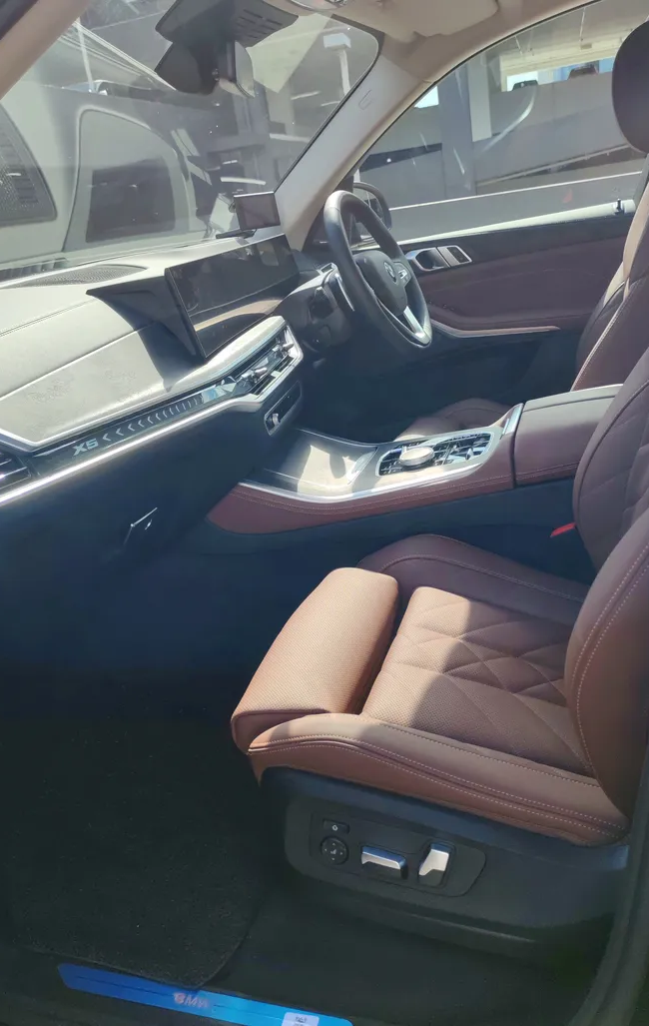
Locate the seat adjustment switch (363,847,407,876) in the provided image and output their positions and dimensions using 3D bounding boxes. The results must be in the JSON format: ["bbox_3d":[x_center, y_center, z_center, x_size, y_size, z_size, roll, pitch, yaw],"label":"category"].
[{"bbox_3d":[0.071,0.406,0.965,0.050,0.024,0.019,8,13,14],"label":"seat adjustment switch"}]

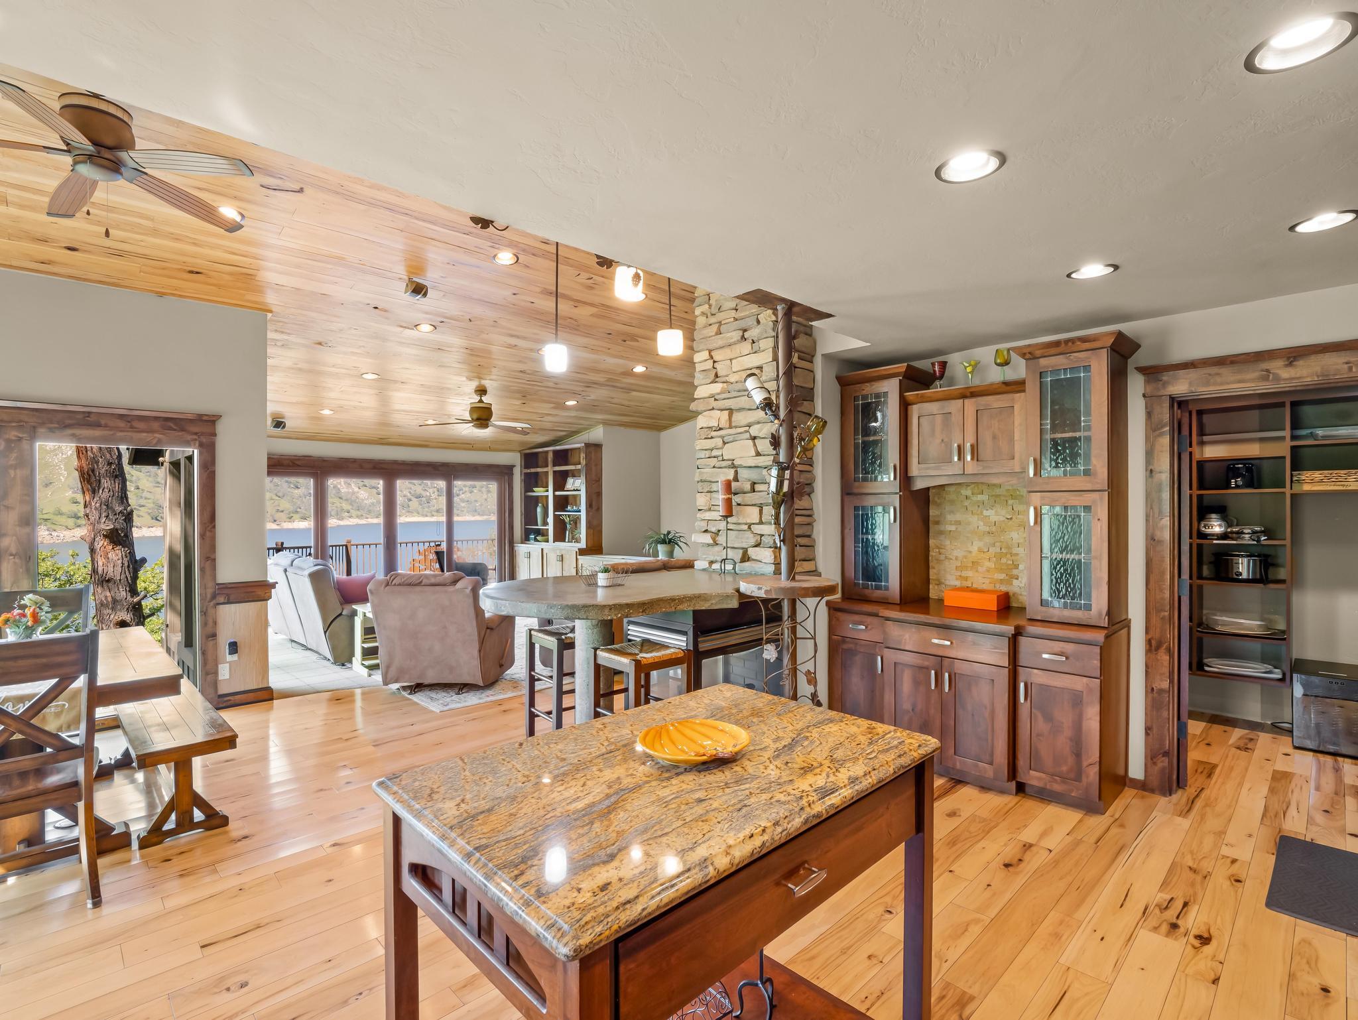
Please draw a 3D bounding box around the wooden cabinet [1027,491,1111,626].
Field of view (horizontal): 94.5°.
[{"bbox_3d":[2.152,0.243,3.400,0.363,0.685,0.376,0,0,-43],"label":"wooden cabinet"}]

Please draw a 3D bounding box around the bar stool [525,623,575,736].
[{"bbox_3d":[-0.689,1.112,3.856,0.355,0.755,0.355,0,0,-40],"label":"bar stool"}]

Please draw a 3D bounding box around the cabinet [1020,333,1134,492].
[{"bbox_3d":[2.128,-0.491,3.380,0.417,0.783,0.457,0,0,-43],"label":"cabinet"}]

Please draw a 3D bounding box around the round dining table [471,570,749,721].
[{"bbox_3d":[-0.249,0.951,3.450,1.530,1.065,1.260,-1,0,-43],"label":"round dining table"}]

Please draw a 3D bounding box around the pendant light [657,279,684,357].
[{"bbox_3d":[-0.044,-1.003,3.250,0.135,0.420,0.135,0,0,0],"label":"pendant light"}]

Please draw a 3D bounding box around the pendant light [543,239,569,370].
[{"bbox_3d":[-0.689,-1.125,3.500,0.135,0.739,0.135,0,0,0],"label":"pendant light"}]

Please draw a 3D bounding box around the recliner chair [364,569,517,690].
[{"bbox_3d":[-1.950,0.984,5.385,0.870,1.000,0.980,0,0,2],"label":"recliner chair"}]

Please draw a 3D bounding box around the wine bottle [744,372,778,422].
[{"bbox_3d":[0.414,-0.559,3.120,0.085,0.285,0.085,-29,0,0],"label":"wine bottle"}]

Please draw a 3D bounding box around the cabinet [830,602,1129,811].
[{"bbox_3d":[1.664,1.032,3.706,0.585,0.883,1.528,-1,0,-43],"label":"cabinet"}]

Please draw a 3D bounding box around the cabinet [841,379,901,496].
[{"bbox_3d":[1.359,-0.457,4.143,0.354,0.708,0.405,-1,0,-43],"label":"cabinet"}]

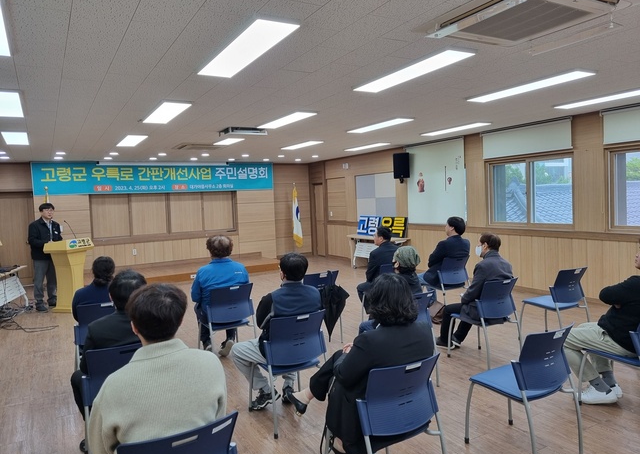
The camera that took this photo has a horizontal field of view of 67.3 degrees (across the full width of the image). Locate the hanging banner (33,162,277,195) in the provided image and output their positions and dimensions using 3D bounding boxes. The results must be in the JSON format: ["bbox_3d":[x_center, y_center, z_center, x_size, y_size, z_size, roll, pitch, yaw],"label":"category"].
[{"bbox_3d":[-3.755,-1.206,11.772,5.670,0.720,0.020,-4,4,-29],"label":"hanging banner"}]

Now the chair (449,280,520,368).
[{"bbox_3d":[1.532,0.856,4.509,0.480,0.780,0.530,-4,3,-30],"label":"chair"}]

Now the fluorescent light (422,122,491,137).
[{"bbox_3d":[2.110,-1.542,7.550,0.280,0.050,1.250,-4,4,-29],"label":"fluorescent light"}]

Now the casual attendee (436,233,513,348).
[{"bbox_3d":[1.503,0.657,4.788,0.530,1.230,0.800,-4,4,-35],"label":"casual attendee"}]

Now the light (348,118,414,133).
[{"bbox_3d":[0.847,-1.442,6.943,0.310,0.050,1.240,-4,3,-30],"label":"light"}]

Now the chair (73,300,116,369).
[{"bbox_3d":[-1.783,0.984,4.005,0.460,0.800,0.540,-4,3,-30],"label":"chair"}]

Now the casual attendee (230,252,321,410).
[{"bbox_3d":[-0.347,0.794,3.638,0.620,1.230,0.660,-4,4,-29],"label":"casual attendee"}]

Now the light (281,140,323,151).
[{"bbox_3d":[-0.328,-1.529,8.957,0.280,0.050,1.250,-4,4,-29],"label":"light"}]

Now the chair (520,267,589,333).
[{"bbox_3d":[2.445,0.792,5.023,0.480,0.780,0.530,-4,3,-30],"label":"chair"}]

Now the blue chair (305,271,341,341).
[{"bbox_3d":[-0.101,0.897,5.447,0.490,0.800,0.530,-4,4,-29],"label":"blue chair"}]

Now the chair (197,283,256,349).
[{"bbox_3d":[-0.911,0.942,4.721,0.480,0.780,0.530,-4,3,-30],"label":"chair"}]

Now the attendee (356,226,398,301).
[{"bbox_3d":[0.681,0.592,5.702,0.520,1.220,0.710,-4,3,-36],"label":"attendee"}]

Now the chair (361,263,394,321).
[{"bbox_3d":[0.830,0.827,6.063,0.490,0.800,0.530,-4,4,-29],"label":"chair"}]

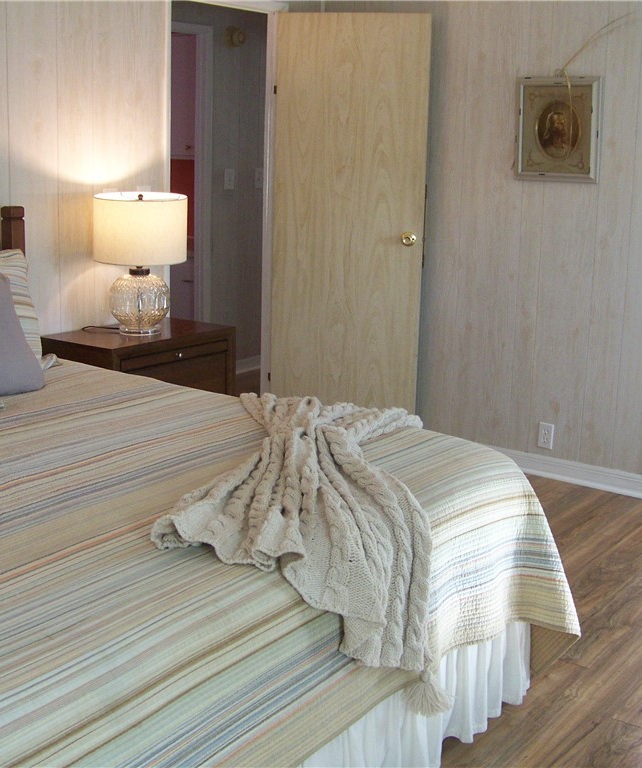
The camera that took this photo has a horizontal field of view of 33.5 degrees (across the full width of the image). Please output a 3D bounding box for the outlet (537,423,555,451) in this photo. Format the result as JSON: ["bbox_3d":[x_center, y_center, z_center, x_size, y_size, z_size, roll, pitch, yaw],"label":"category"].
[{"bbox_3d":[1.011,0.234,4.787,0.070,0.114,0.007,10,15,34],"label":"outlet"}]

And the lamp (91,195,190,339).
[{"bbox_3d":[-0.694,-0.457,4.064,0.355,0.525,0.355,1,13,0],"label":"lamp"}]

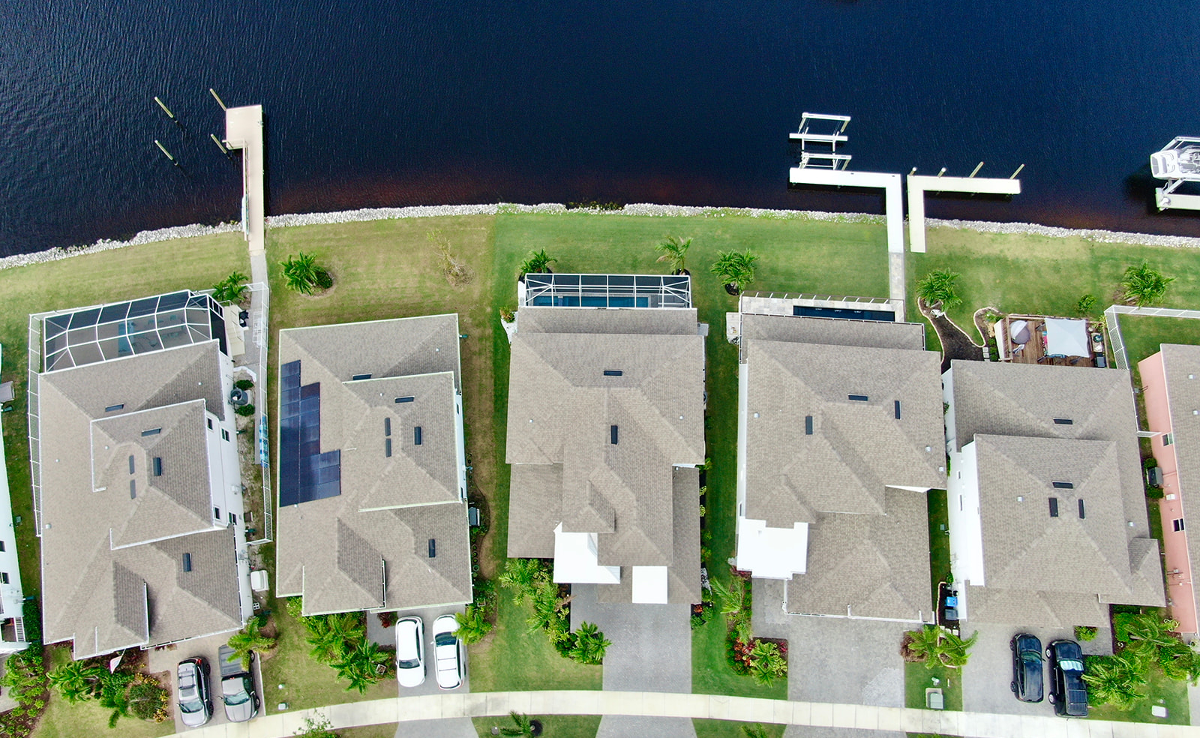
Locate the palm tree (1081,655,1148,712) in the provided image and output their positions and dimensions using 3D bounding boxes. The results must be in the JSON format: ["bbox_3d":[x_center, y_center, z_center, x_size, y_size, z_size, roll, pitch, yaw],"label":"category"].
[{"bbox_3d":[34.529,21.224,56.346,4.340,3.700,3.480,0,72,0],"label":"palm tree"}]

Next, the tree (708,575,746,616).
[{"bbox_3d":[8.801,16.017,58.520,2.600,3.800,2.760,0,72,0],"label":"tree"}]

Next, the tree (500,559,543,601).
[{"bbox_3d":[-5.448,14.885,58.571,3.130,3.400,2.980,0,72,0],"label":"tree"}]

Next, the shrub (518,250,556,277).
[{"bbox_3d":[-4.927,-8.085,66.313,2.960,3.400,2.590,0,72,0],"label":"shrub"}]

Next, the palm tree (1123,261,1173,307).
[{"bbox_3d":[42.851,-6.481,65.594,3.960,3.300,3.830,0,72,0],"label":"palm tree"}]

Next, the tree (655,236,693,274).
[{"bbox_3d":[5.827,-8.772,66.248,2.950,4.000,3.050,0,72,0],"label":"tree"}]

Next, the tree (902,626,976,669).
[{"bbox_3d":[23.456,19.212,57.659,4.520,3.600,2.880,0,72,0],"label":"tree"}]

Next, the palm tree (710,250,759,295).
[{"bbox_3d":[10.561,-7.555,65.891,3.830,3.400,3.460,0,72,0],"label":"palm tree"}]

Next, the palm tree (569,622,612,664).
[{"bbox_3d":[-0.706,18.999,57.492,2.890,2.900,2.800,0,72,0],"label":"palm tree"}]

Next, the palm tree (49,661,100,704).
[{"bbox_3d":[-35.200,21.206,56.457,3.400,3.500,2.650,0,72,0],"label":"palm tree"}]

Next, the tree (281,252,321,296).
[{"bbox_3d":[-23.519,-7.304,65.747,3.000,3.900,3.350,0,72,0],"label":"tree"}]

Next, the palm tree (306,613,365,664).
[{"bbox_3d":[-17.984,18.540,57.274,3.960,3.600,3.160,0,72,0],"label":"palm tree"}]

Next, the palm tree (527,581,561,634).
[{"bbox_3d":[-3.852,16.612,58.398,2.540,3.600,3.640,0,72,0],"label":"palm tree"}]

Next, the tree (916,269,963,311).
[{"bbox_3d":[26.547,-6.081,65.617,3.300,3.700,3.100,0,72,0],"label":"tree"}]

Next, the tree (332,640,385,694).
[{"bbox_3d":[-16.318,20.260,56.818,3.550,3.400,3.400,0,72,0],"label":"tree"}]

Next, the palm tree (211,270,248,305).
[{"bbox_3d":[-29.011,-6.232,65.706,2.750,3.300,2.700,0,72,0],"label":"palm tree"}]

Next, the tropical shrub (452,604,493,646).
[{"bbox_3d":[-8.722,17.895,57.747,2.700,3.100,2.400,0,72,0],"label":"tropical shrub"}]

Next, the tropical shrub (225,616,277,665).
[{"bbox_3d":[-23.602,18.679,57.018,3.230,4.000,3.190,0,72,0],"label":"tropical shrub"}]

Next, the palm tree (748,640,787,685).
[{"bbox_3d":[11.586,20.348,57.578,2.580,3.000,2.980,0,72,0],"label":"palm tree"}]

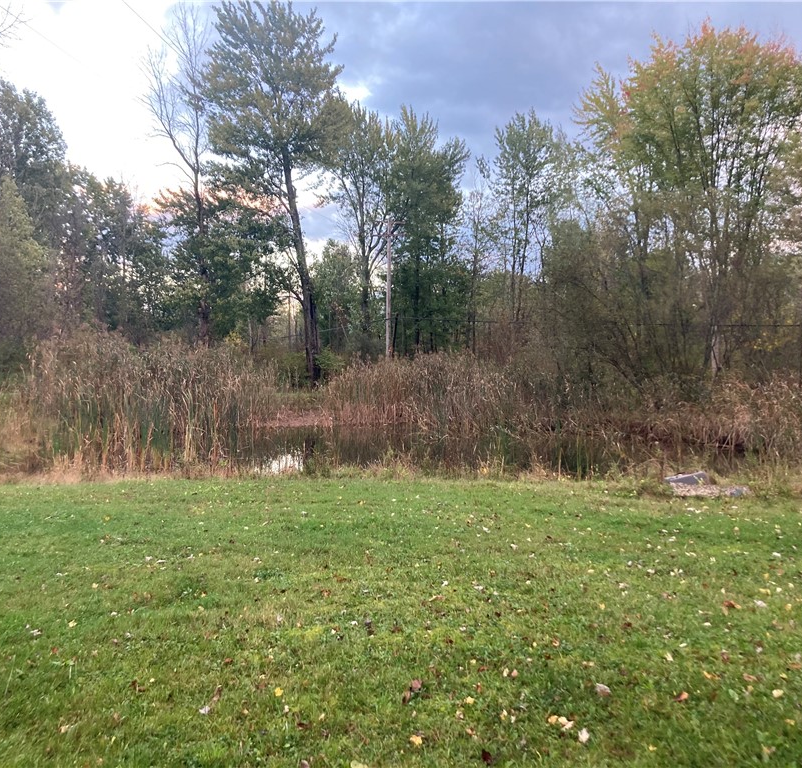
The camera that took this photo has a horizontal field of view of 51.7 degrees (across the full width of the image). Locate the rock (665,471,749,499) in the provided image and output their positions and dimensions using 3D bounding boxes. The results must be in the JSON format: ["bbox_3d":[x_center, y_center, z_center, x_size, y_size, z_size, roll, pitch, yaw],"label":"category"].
[{"bbox_3d":[3.910,1.299,10.600,1.050,0.300,0.700,0,1,9],"label":"rock"}]

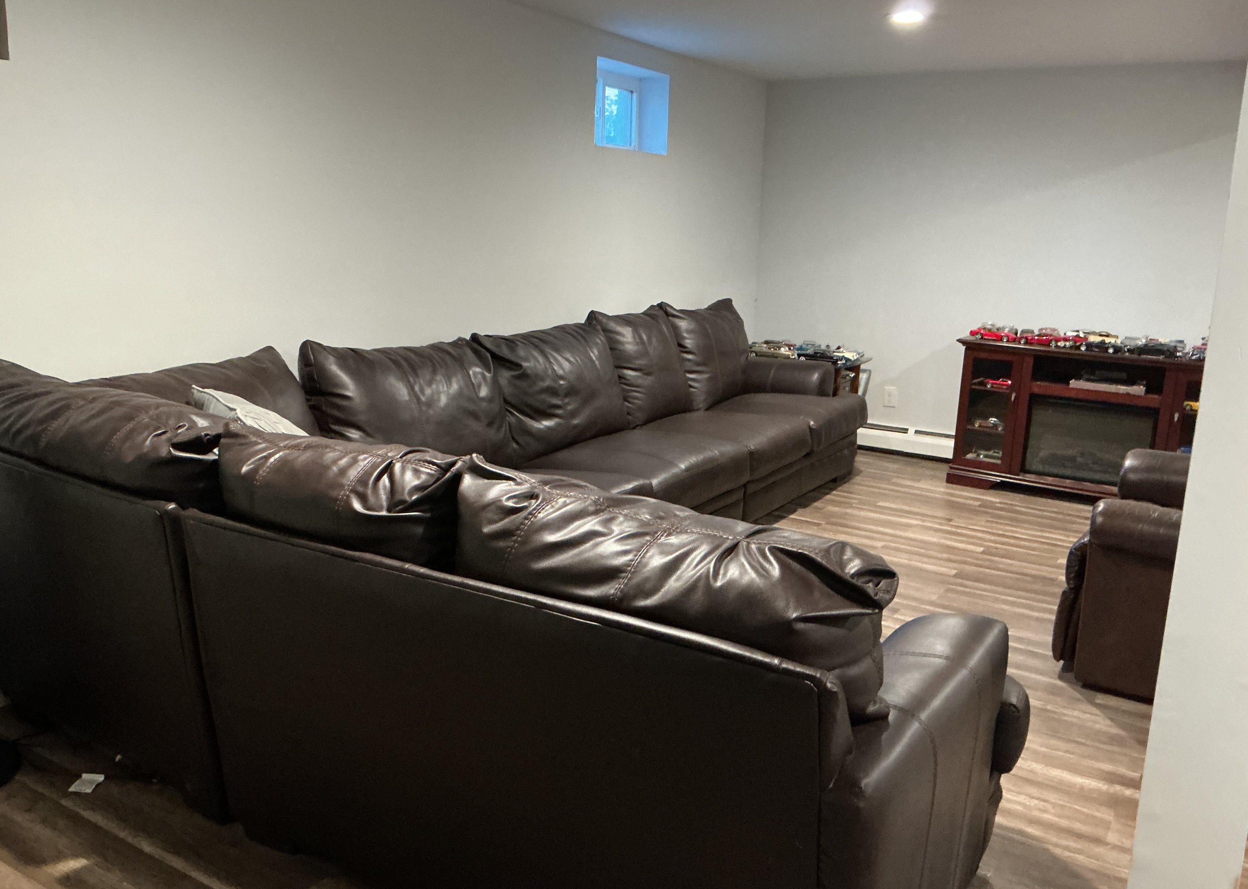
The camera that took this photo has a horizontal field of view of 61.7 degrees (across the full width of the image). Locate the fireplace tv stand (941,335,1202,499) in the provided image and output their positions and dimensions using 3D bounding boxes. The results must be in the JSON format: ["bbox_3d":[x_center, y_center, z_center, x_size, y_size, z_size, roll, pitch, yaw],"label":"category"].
[{"bbox_3d":[2.557,-0.109,5.651,1.430,0.812,0.443,10,15,34],"label":"fireplace tv stand"}]

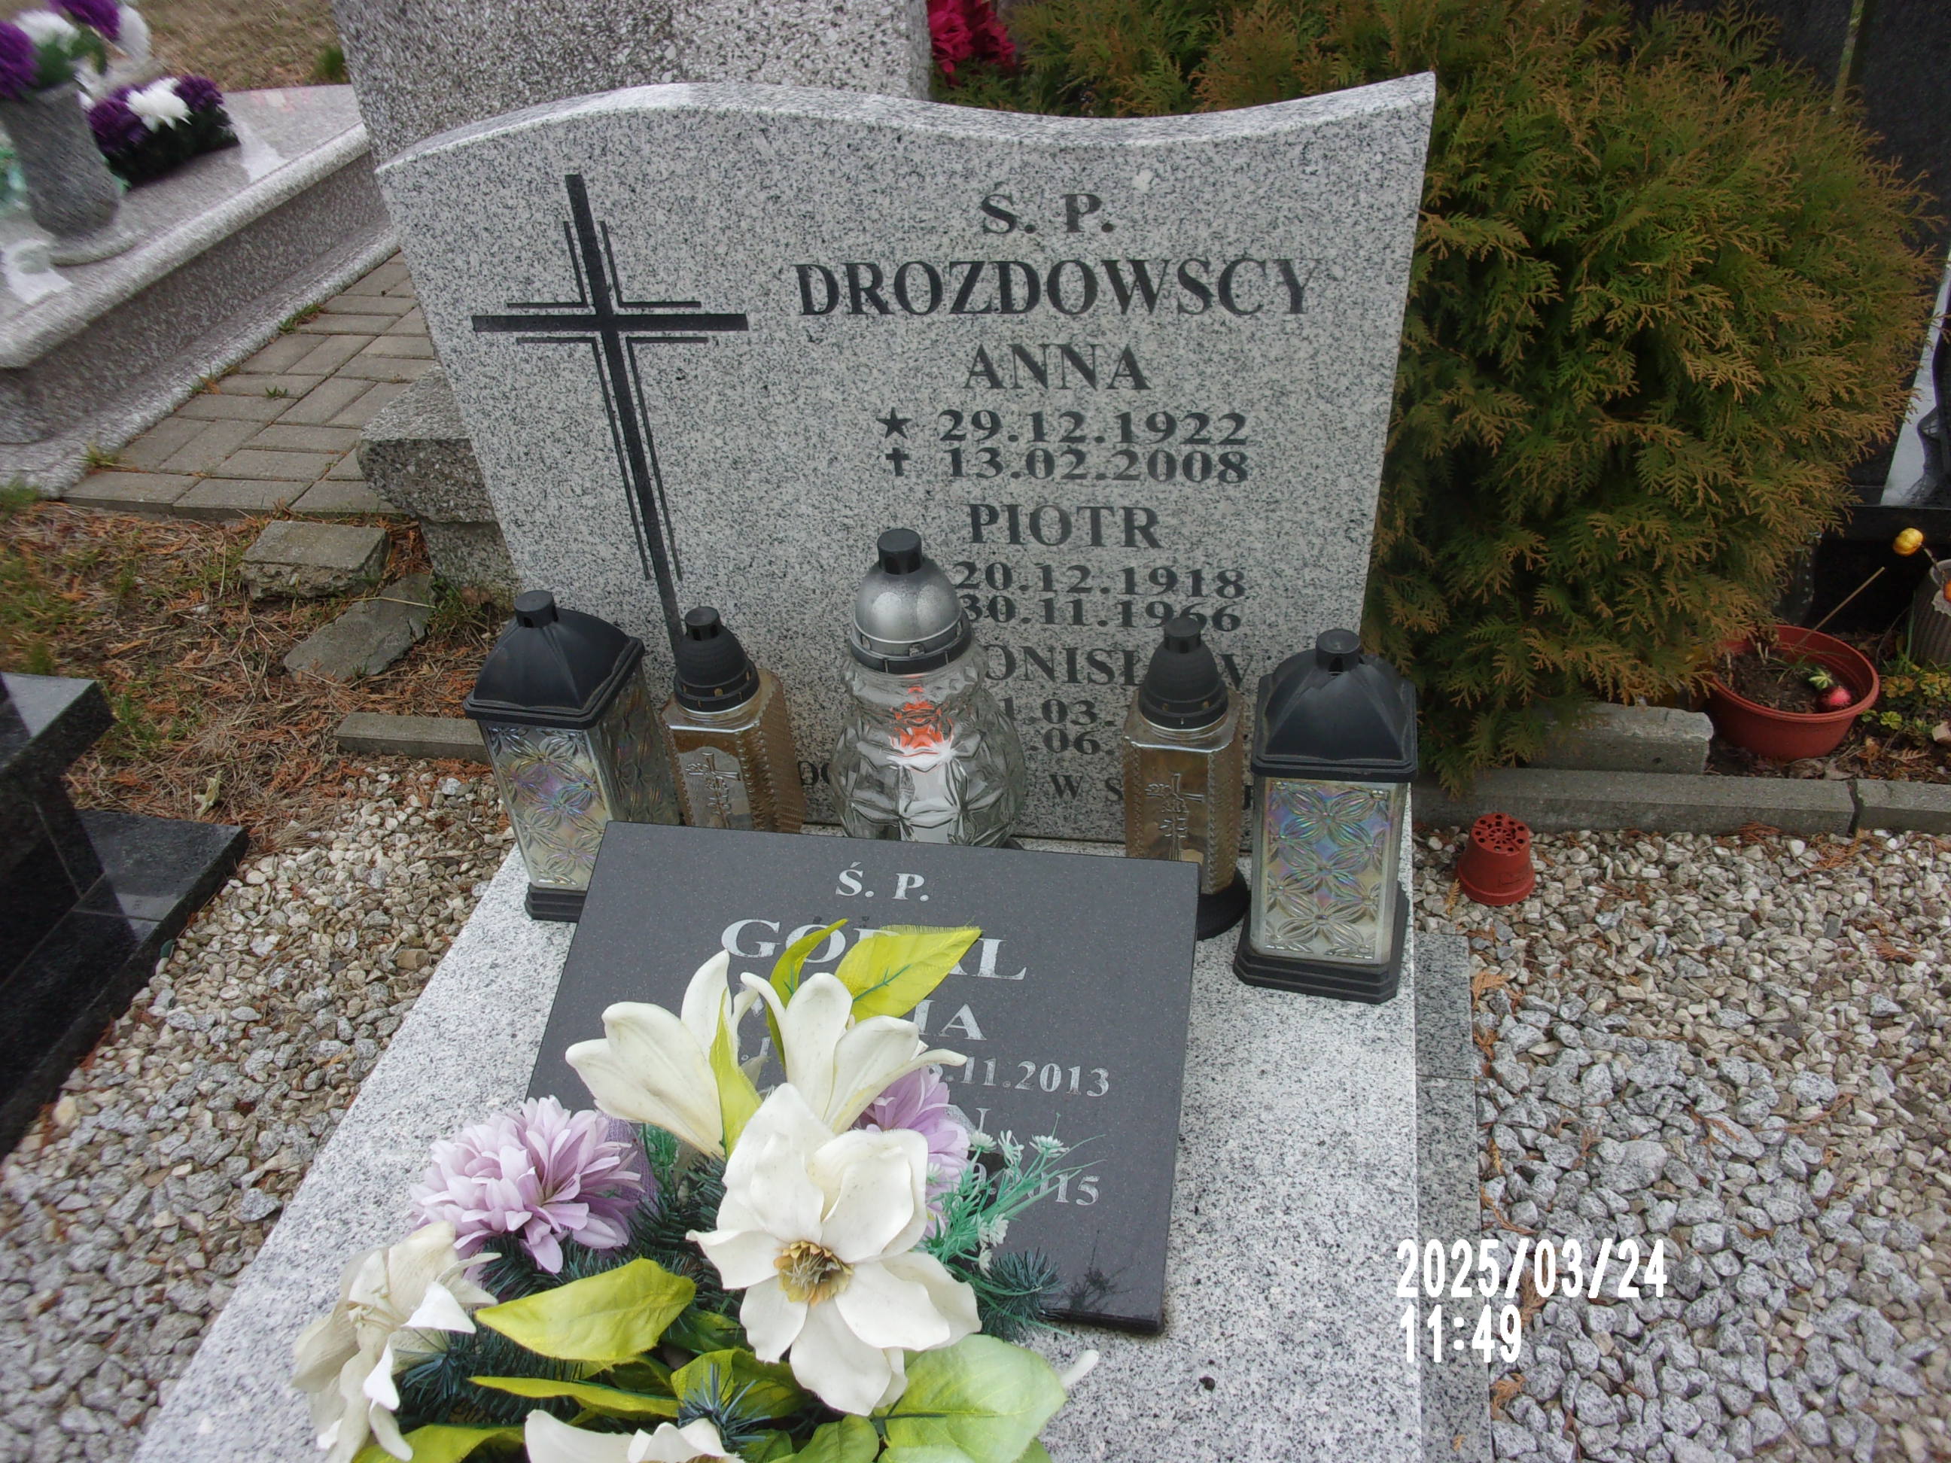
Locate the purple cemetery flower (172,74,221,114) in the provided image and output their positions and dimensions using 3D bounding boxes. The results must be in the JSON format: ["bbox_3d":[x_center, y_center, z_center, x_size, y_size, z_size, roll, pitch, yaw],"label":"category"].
[{"bbox_3d":[-1.744,-1.424,3.523,0.125,0.100,0.120,3,37,12],"label":"purple cemetery flower"}]

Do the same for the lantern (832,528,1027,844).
[{"bbox_3d":[-0.042,0.002,1.359,0.180,0.390,0.180,3,37,12],"label":"lantern"}]

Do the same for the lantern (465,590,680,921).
[{"bbox_3d":[-0.364,0.015,1.448,0.138,0.320,0.138,4,38,14],"label":"lantern"}]

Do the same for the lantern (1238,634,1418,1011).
[{"bbox_3d":[0.285,0.055,1.272,0.135,0.313,0.135,4,40,12],"label":"lantern"}]

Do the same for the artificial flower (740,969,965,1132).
[{"bbox_3d":[-0.086,0.226,1.090,0.155,0.125,0.125,1,62,9],"label":"artificial flower"}]

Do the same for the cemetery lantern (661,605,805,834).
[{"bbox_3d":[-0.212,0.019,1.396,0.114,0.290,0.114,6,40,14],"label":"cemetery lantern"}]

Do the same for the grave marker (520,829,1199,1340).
[{"bbox_3d":[-0.091,0.248,1.219,0.497,0.033,0.349,3,59,11],"label":"grave marker"}]

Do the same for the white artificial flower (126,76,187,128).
[{"bbox_3d":[-1.826,-1.401,3.517,0.130,0.100,0.120,3,37,12],"label":"white artificial flower"}]

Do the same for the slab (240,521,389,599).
[{"bbox_3d":[-1.012,-0.259,2.442,0.205,0.068,0.125,5,39,12],"label":"slab"}]

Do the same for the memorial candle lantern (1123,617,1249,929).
[{"bbox_3d":[0.180,0.031,1.361,0.118,0.300,0.118,5,38,14],"label":"memorial candle lantern"}]

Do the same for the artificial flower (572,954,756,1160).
[{"bbox_3d":[-0.219,0.224,1.100,0.135,0.125,0.125,-21,65,-19],"label":"artificial flower"}]

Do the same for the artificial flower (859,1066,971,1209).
[{"bbox_3d":[-0.070,0.286,1.085,0.136,0.085,0.122,16,42,-4],"label":"artificial flower"}]

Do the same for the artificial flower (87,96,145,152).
[{"bbox_3d":[-1.642,-1.161,3.020,0.106,0.075,0.095,4,50,11],"label":"artificial flower"}]

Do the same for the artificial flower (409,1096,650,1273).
[{"bbox_3d":[-0.305,0.311,1.080,0.142,0.085,0.122,9,47,6],"label":"artificial flower"}]

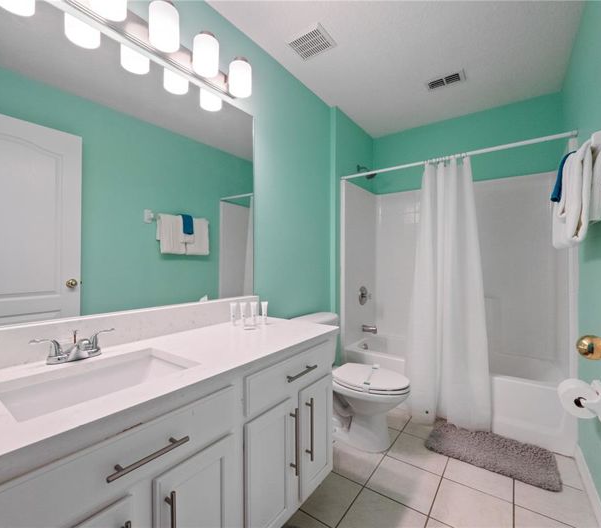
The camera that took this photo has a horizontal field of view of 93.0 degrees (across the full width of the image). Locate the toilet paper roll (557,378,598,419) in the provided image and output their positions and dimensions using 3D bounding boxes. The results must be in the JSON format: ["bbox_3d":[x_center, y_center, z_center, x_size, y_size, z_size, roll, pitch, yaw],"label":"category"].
[{"bbox_3d":[1.189,0.568,1.221,0.132,0.132,0.105,0,0,36],"label":"toilet paper roll"}]

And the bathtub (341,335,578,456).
[{"bbox_3d":[1.210,0.946,2.395,1.520,0.378,0.723,0,0,36],"label":"bathtub"}]

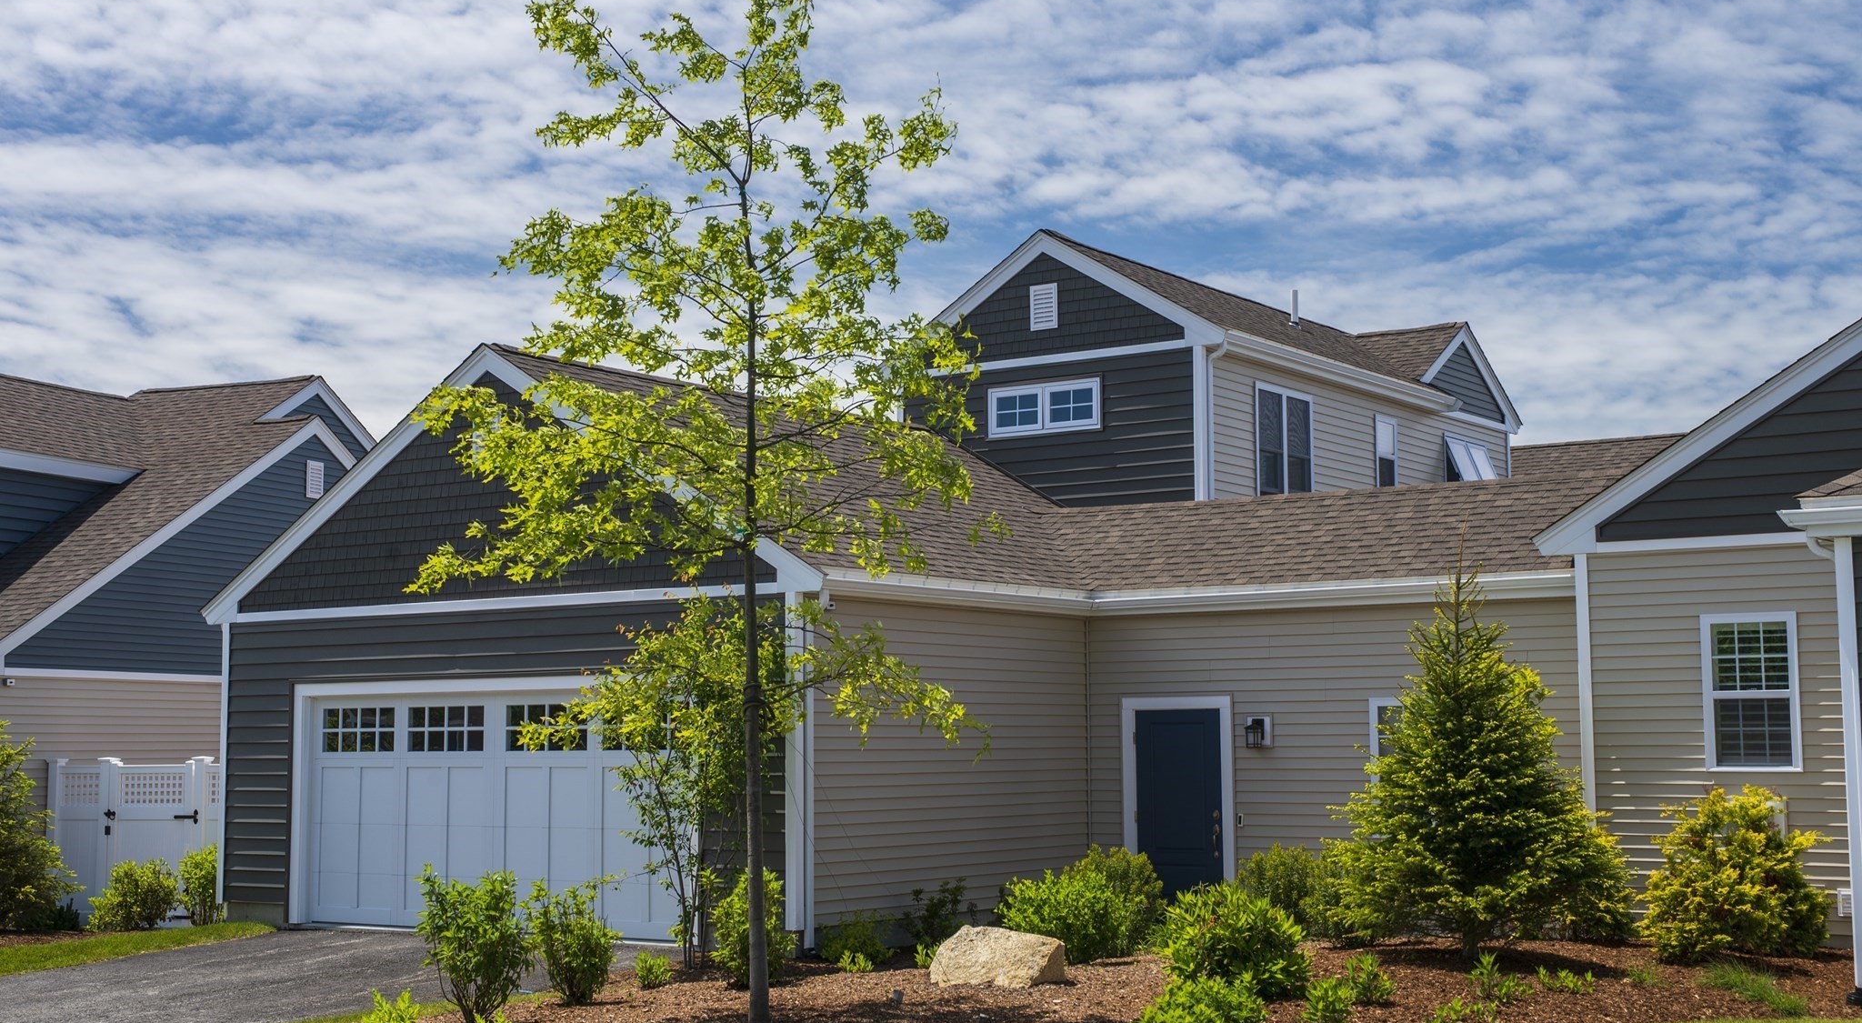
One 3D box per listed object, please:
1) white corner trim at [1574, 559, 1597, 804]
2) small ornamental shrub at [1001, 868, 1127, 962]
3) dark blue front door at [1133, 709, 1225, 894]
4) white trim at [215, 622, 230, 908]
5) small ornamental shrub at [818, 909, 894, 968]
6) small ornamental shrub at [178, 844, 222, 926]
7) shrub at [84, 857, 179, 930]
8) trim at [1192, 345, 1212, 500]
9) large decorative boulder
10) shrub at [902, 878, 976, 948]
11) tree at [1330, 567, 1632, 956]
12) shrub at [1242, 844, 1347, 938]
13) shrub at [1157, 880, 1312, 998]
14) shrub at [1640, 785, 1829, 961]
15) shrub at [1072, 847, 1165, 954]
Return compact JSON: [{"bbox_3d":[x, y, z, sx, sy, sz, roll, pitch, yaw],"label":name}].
[{"bbox_3d":[5.270,1.803,18.728,0.110,2.900,0.080,-4,-7,35],"label":"white corner trim"},{"bbox_3d":[0.948,2.930,16.945,0.931,0.673,0.931,-1,-6,3],"label":"small ornamental shrub"},{"bbox_3d":[2.305,2.835,21.638,0.908,2.000,0.050,-4,-7,35],"label":"dark blue front door"},{"bbox_3d":[-6.920,2.475,22.882,0.100,2.712,0.100,-4,-7,36],"label":"white trim"},{"bbox_3d":[-0.571,3.245,17.700,0.577,0.407,0.519,0,-6,-2],"label":"small ornamental shrub"},{"bbox_3d":[-7.389,3.823,23.843,0.655,0.826,0.655,1,-6,-17],"label":"small ornamental shrub"},{"bbox_3d":[-7.484,3.580,21.800,0.798,0.654,0.758,2,-6,-19],"label":"shrub"},{"bbox_3d":[2.850,-0.887,24.535,0.110,1.730,0.110,-4,-7,36],"label":"trim"},{"bbox_3d":[0.432,2.890,15.100,0.897,0.373,0.583,0,-6,2],"label":"large decorative boulder"},{"bbox_3d":[0.064,3.299,19.100,0.596,0.539,0.537,0,-6,0],"label":"shrub"},{"bbox_3d":[3.983,1.811,16.851,2.168,2.821,2.168,-2,-6,13],"label":"tree"},{"bbox_3d":[3.008,3.161,19.300,0.869,0.775,0.826,-1,-6,9],"label":"shrub"},{"bbox_3d":[1.889,2.643,14.490,0.958,0.686,0.958,-1,-6,7],"label":"shrub"},{"bbox_3d":[5.789,2.591,16.754,1.360,1.245,1.224,-2,-6,19],"label":"shrub"},{"bbox_3d":[1.472,3.032,18.245,0.740,0.821,0.740,-1,-6,4],"label":"shrub"}]

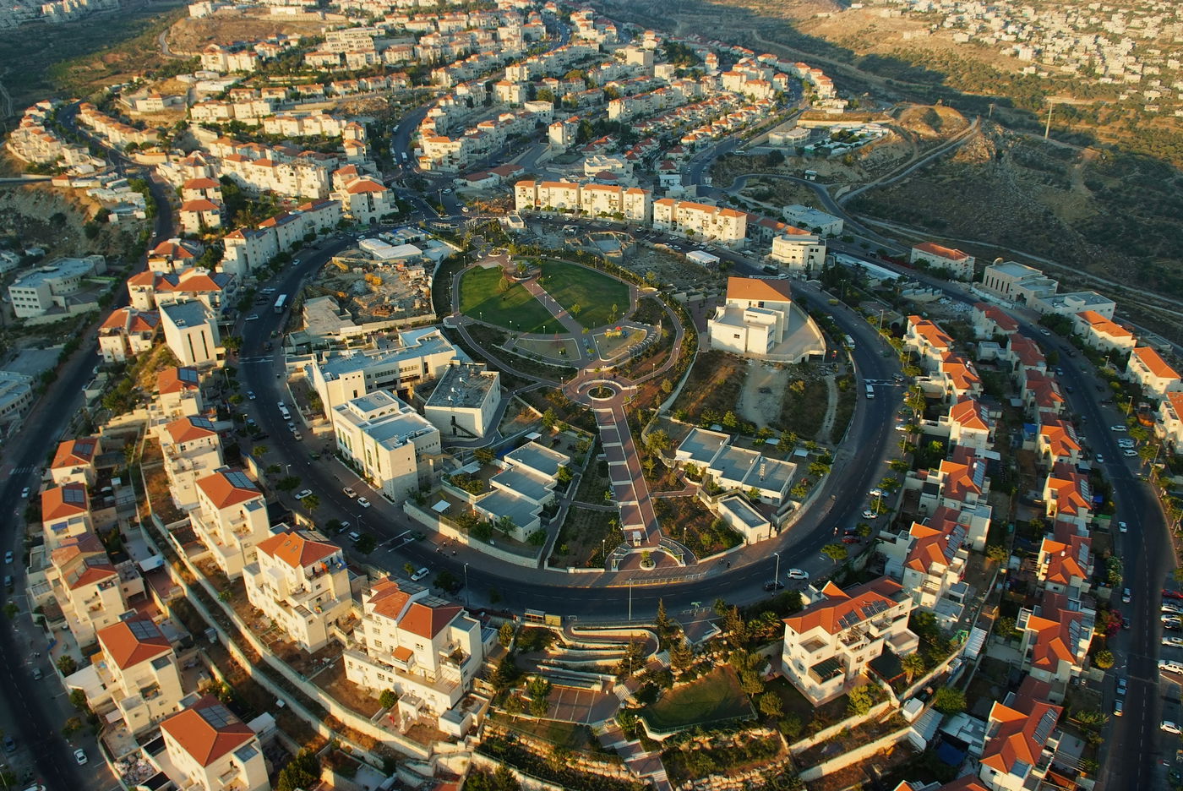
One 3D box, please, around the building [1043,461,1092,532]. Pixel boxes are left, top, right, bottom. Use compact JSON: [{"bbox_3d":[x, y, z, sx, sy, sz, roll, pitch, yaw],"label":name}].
[{"bbox_3d":[124.470,26.910,223.910,10.600,11.400,26.100,10,27,22],"label":"building"}]

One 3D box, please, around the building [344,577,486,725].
[{"bbox_3d":[-34.100,47.940,166.760,25.700,18.300,13.600,12,28,25],"label":"building"}]

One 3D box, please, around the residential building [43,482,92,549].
[{"bbox_3d":[-141.660,34.880,231.680,11.500,17.200,19.000,-14,28,-27],"label":"residential building"}]

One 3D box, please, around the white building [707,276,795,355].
[{"bbox_3d":[59.300,-32.020,314.000,26.800,16.300,46.500,6,26,13],"label":"white building"}]

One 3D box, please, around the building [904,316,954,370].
[{"bbox_3d":[110.930,-18.310,283.280,11.000,11.400,26.300,0,25,0],"label":"building"}]

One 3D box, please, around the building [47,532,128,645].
[{"bbox_3d":[-121.630,46.800,206.690,13.200,18.000,22.800,-18,30,-33],"label":"building"}]

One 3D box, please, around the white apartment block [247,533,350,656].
[{"bbox_3d":[-64.170,39.130,186.220,27.600,20.000,12.490,21,32,38],"label":"white apartment block"}]

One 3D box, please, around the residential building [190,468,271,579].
[{"bbox_3d":[-87.850,29.190,208.690,13.000,18.500,25.670,-20,31,-36],"label":"residential building"}]

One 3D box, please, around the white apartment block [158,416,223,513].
[{"bbox_3d":[-107.730,16.640,231.110,12.900,20.200,18.500,-16,29,-30],"label":"white apartment block"}]

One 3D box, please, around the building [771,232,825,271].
[{"bbox_3d":[87.540,-60.680,360.580,21.120,11.400,15.400,1,25,5],"label":"building"}]

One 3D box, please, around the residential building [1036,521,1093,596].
[{"bbox_3d":[112.500,38.710,202.570,11.180,9.100,25.170,12,28,24],"label":"residential building"}]

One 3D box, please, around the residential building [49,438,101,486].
[{"bbox_3d":[-149.530,19.560,249.660,10.550,11.000,17.960,-11,27,-21],"label":"residential building"}]

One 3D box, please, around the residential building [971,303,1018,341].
[{"bbox_3d":[152.490,-27.200,323.180,10.480,9.400,26.030,-1,25,-2],"label":"residential building"}]

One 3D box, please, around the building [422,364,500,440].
[{"bbox_3d":[-36.740,0.640,253.420,15.920,9.400,31.960,2,25,5],"label":"building"}]

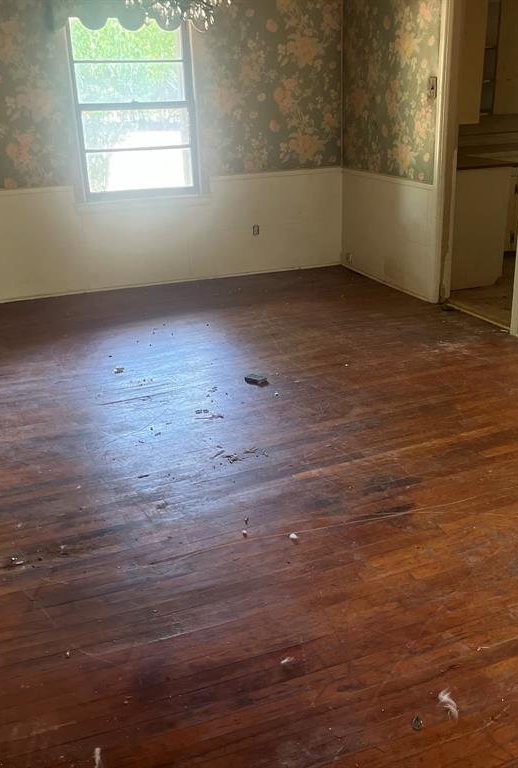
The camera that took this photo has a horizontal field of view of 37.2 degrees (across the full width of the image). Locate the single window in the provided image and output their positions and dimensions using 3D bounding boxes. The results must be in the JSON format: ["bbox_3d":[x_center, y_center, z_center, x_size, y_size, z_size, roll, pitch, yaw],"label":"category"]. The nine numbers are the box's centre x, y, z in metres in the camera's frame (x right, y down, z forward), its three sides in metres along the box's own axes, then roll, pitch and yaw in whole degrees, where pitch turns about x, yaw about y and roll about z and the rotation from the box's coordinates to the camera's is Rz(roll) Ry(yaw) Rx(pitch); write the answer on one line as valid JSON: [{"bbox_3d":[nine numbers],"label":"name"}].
[{"bbox_3d":[-0.874,-1.990,5.543,0.881,1.283,0.090,-9,22,-19],"label":"single window"}]

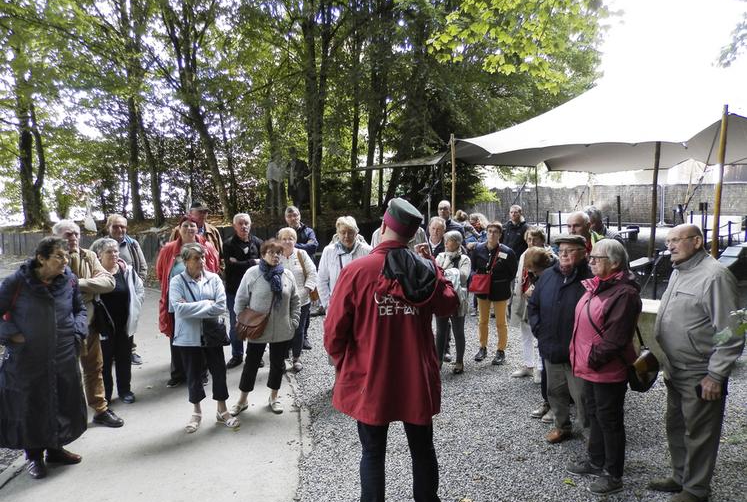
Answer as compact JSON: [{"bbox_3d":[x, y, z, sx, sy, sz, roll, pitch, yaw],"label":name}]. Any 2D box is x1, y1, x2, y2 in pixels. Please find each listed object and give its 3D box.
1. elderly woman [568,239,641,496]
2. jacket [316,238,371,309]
[{"bbox_3d":[1.523,0.733,3.557,0.380,1.620,0.500,-3,6,-28],"label":"elderly woman"},{"bbox_3d":[-0.252,0.237,5.040,0.560,0.750,0.360,-1,5,-9],"label":"jacket"}]

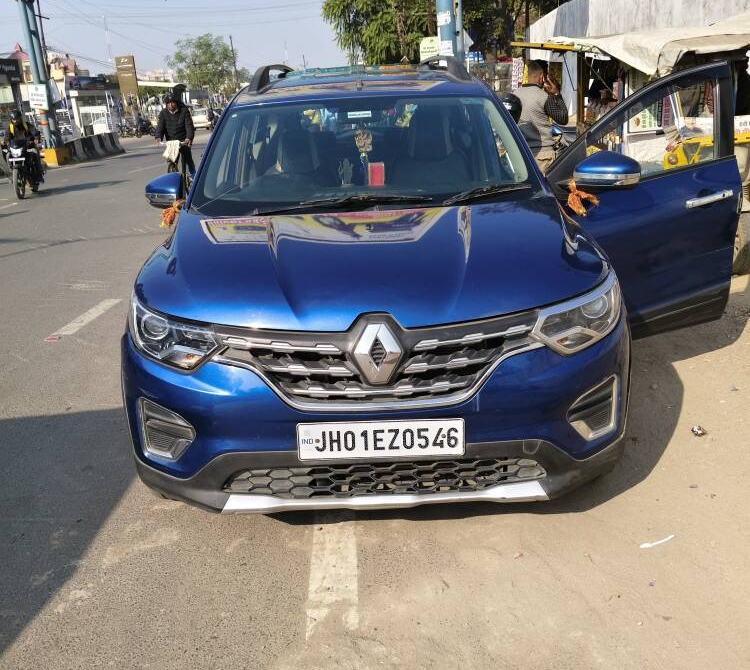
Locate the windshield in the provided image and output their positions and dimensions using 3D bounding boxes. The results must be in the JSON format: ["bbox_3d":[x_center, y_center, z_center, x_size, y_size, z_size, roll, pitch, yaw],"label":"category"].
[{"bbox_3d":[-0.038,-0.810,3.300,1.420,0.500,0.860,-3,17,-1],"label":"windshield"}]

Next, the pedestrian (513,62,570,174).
[{"bbox_3d":[1.455,-1.545,6.698,0.500,1.700,0.360,6,19,26],"label":"pedestrian"}]

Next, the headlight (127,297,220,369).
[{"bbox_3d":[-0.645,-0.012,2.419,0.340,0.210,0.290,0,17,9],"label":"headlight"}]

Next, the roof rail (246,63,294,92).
[{"bbox_3d":[-0.581,-1.513,4.559,0.120,0.140,1.800,-3,17,-1],"label":"roof rail"}]

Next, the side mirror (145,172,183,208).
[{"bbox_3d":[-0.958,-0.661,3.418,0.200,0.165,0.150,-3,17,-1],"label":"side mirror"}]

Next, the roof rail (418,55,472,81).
[{"bbox_3d":[0.418,-1.557,4.569,0.120,0.140,1.800,-3,17,-1],"label":"roof rail"}]

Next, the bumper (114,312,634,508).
[{"bbox_3d":[0.015,0.216,2.440,1.700,0.620,0.500,-3,17,-1],"label":"bumper"}]

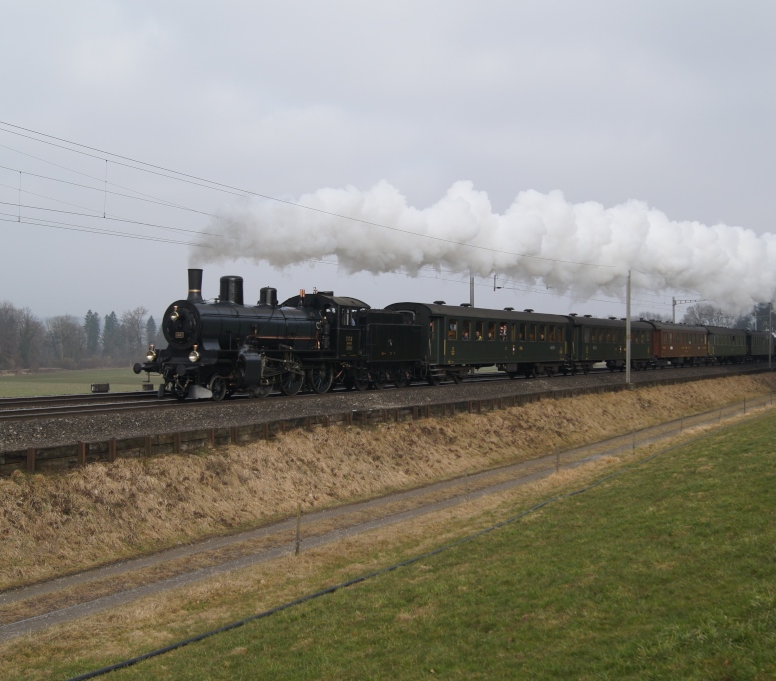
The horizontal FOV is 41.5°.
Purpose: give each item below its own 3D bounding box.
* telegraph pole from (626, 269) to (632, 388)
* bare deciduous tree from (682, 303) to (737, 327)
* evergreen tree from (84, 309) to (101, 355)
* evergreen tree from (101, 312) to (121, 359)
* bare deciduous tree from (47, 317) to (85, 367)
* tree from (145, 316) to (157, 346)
[{"bbox_3d":[15.139,-0.817,64.300,0.240,7.164,0.240,0,0,29],"label":"telegraph pole"},{"bbox_3d":[72.268,-0.843,230.000,12.100,15.173,11.000,0,0,0],"label":"bare deciduous tree"},{"bbox_3d":[-89.528,-0.757,310.000,4.800,16.663,4.800,0,0,0],"label":"evergreen tree"},{"bbox_3d":[-84.014,-0.682,310.000,5.400,16.512,5.400,0,0,0],"label":"evergreen tree"},{"bbox_3d":[-91.121,0.071,290.000,11.300,15.163,10.500,0,0,0],"label":"bare deciduous tree"},{"bbox_3d":[-84.615,-0.321,365.000,4.100,16.837,4.100,0,0,0],"label":"tree"}]

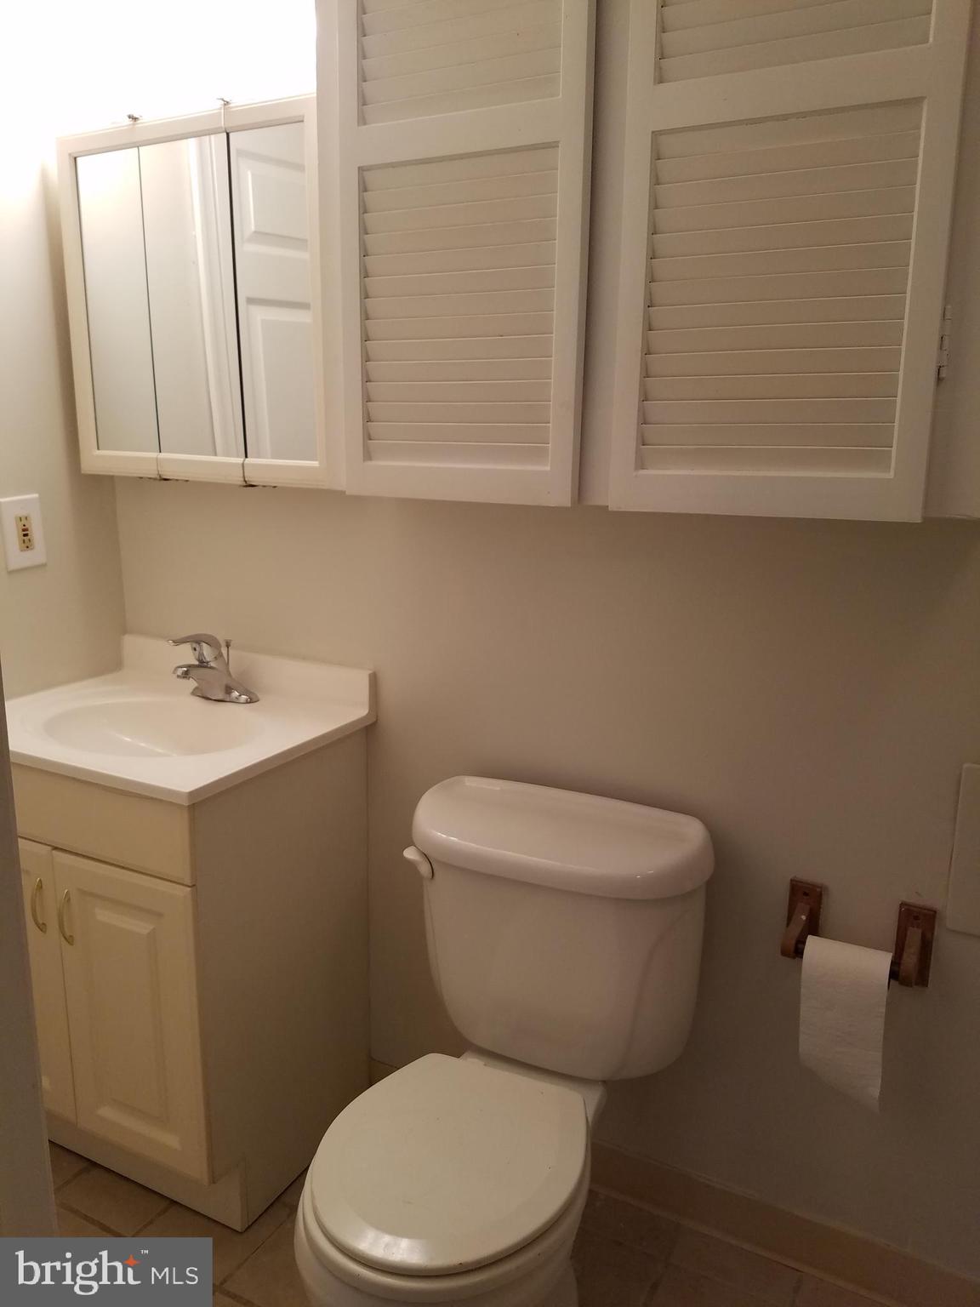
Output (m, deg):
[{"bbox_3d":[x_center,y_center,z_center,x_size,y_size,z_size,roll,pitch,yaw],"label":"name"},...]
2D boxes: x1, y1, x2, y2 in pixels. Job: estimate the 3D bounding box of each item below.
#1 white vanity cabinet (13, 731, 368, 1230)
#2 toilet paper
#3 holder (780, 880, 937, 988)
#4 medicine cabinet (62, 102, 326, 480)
[{"bbox_3d":[-0.608,0.525,1.850,0.609,0.802,0.452,7,14,26],"label":"white vanity cabinet"},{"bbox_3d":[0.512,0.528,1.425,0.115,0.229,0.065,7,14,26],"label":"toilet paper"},{"bbox_3d":[0.528,0.428,1.427,0.204,0.122,0.104,7,14,26],"label":"holder"},{"bbox_3d":[-0.487,-0.608,1.730,0.583,0.587,0.115,7,14,26],"label":"medicine cabinet"}]

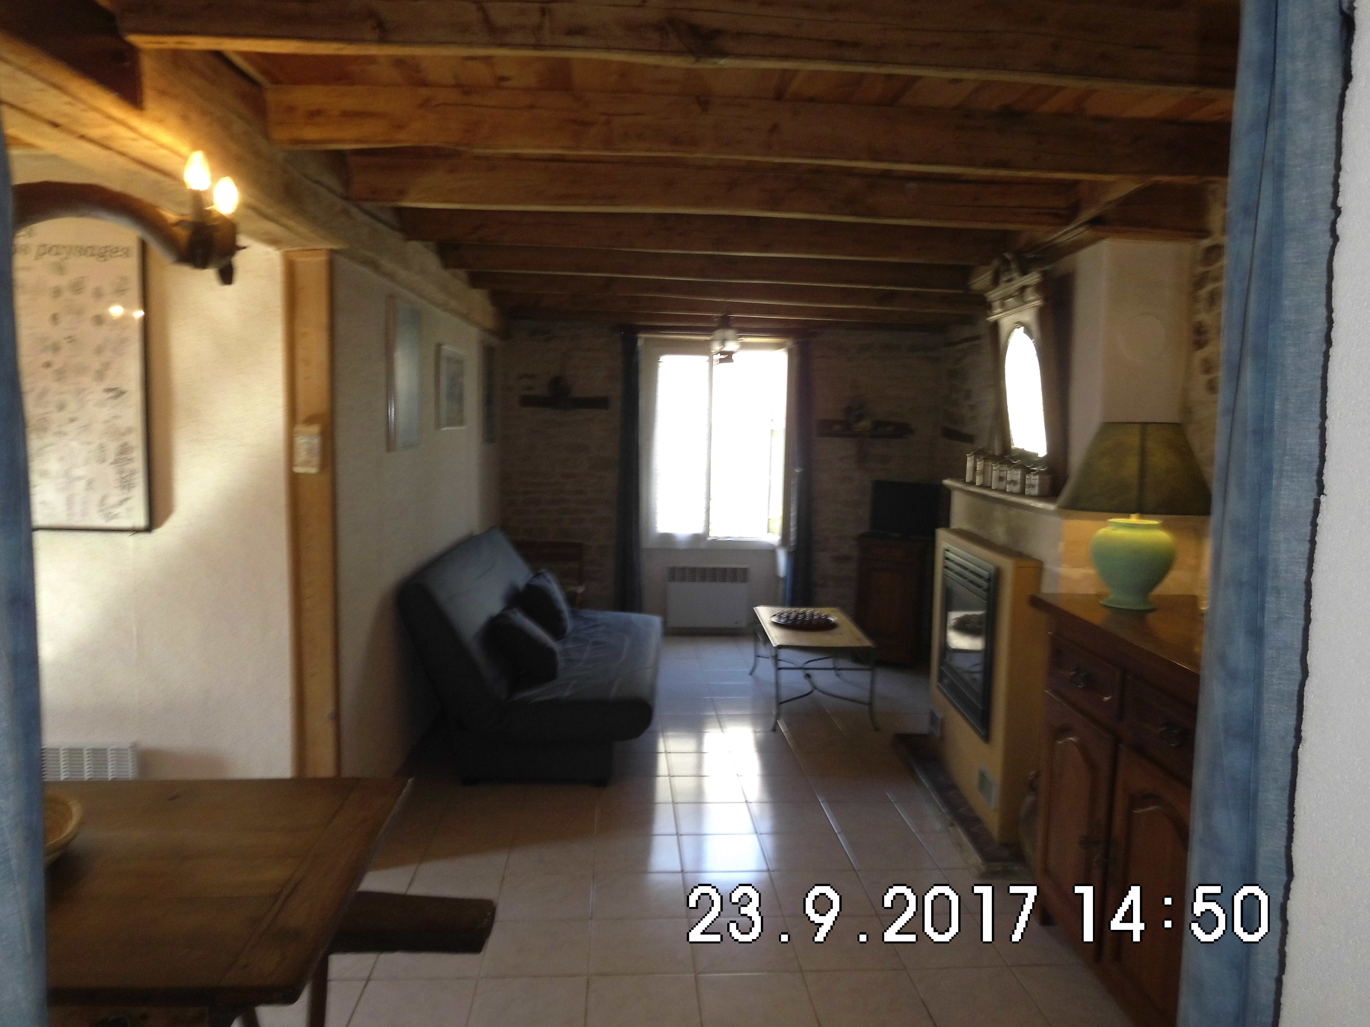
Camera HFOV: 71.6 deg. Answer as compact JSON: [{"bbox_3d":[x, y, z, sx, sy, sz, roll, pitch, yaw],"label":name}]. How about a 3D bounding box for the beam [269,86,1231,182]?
[{"bbox_3d":[0.355,-1.036,2.646,2.914,0.143,0.068,1,5,-4],"label":"beam"}]

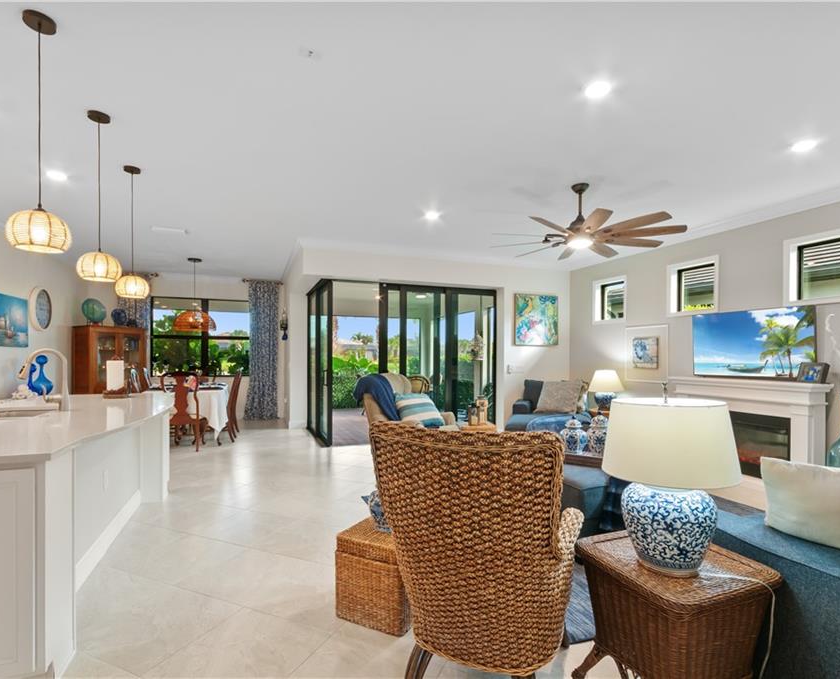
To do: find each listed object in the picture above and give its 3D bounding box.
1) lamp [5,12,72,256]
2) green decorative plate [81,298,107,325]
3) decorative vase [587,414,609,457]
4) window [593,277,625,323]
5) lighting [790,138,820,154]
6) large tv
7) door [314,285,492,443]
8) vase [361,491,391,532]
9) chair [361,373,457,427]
[{"bbox_3d":[-1.771,-0.953,1.980,0.240,1.070,0.240,1,-2,-23],"label":"lamp"},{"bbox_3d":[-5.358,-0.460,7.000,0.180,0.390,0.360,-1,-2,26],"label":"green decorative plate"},{"bbox_3d":[1.454,0.756,3.445,0.200,0.330,0.200,1,-2,-22],"label":"decorative vase"},{"bbox_3d":[2.925,-0.592,6.510,0.120,0.680,0.645,1,-2,-23],"label":"window"},{"bbox_3d":[2.933,-1.458,3.240,0.190,0.030,0.190,1,-1,-21],"label":"lighting"},{"bbox_3d":[3.629,0.055,4.718,0.060,0.751,1.249,1,-1,-21],"label":"large tv"},{"bbox_3d":[-0.343,0.378,7.315,2.970,2.414,1.614,1,-1,-21],"label":"door"},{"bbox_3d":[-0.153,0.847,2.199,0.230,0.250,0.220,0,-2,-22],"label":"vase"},{"bbox_3d":[-0.100,0.920,4.660,0.860,1.080,0.820,-1,-2,31],"label":"chair"}]

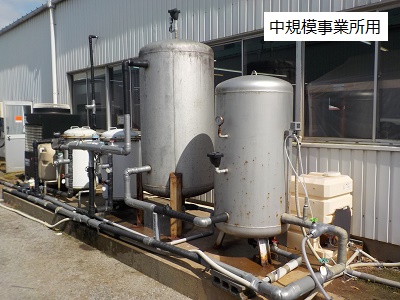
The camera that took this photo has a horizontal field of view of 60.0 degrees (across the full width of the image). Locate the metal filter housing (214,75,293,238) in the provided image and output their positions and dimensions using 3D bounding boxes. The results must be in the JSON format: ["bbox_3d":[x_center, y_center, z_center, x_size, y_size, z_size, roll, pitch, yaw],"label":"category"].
[{"bbox_3d":[0.621,0.116,4.110,0.892,1.978,0.892,0,5,0],"label":"metal filter housing"}]

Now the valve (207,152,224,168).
[{"bbox_3d":[0.166,0.108,3.668,0.179,0.164,0.179,-5,7,-44],"label":"valve"}]

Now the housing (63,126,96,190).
[{"bbox_3d":[-2.633,0.171,7.652,0.779,1.343,0.779,-5,7,-44],"label":"housing"}]

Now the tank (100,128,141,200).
[{"bbox_3d":[-1.506,0.258,6.609,0.758,1.343,0.758,0,5,0],"label":"tank"}]

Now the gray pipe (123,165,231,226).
[{"bbox_3d":[-0.336,0.508,4.231,0.430,0.512,1.568,-5,7,-44],"label":"gray pipe"}]

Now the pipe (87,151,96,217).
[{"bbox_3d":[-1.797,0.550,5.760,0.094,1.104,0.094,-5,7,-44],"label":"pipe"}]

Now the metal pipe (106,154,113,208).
[{"bbox_3d":[-1.584,0.548,6.160,0.090,1.012,0.090,-5,7,-44],"label":"metal pipe"}]

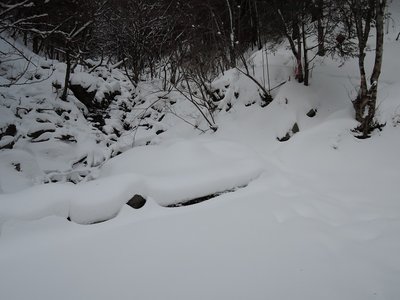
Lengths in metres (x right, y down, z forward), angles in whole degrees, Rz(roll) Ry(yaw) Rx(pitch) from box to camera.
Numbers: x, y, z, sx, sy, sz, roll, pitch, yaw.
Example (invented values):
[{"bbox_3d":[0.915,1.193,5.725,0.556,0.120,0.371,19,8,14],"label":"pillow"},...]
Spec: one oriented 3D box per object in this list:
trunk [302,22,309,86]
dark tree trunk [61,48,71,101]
[{"bbox_3d":[4.204,-3.811,11.100,0.170,2.510,0.170,-5,5,0],"label":"trunk"},{"bbox_3d":[-5.536,-3.138,11.516,0.210,2.110,0.180,6,5,0],"label":"dark tree trunk"}]

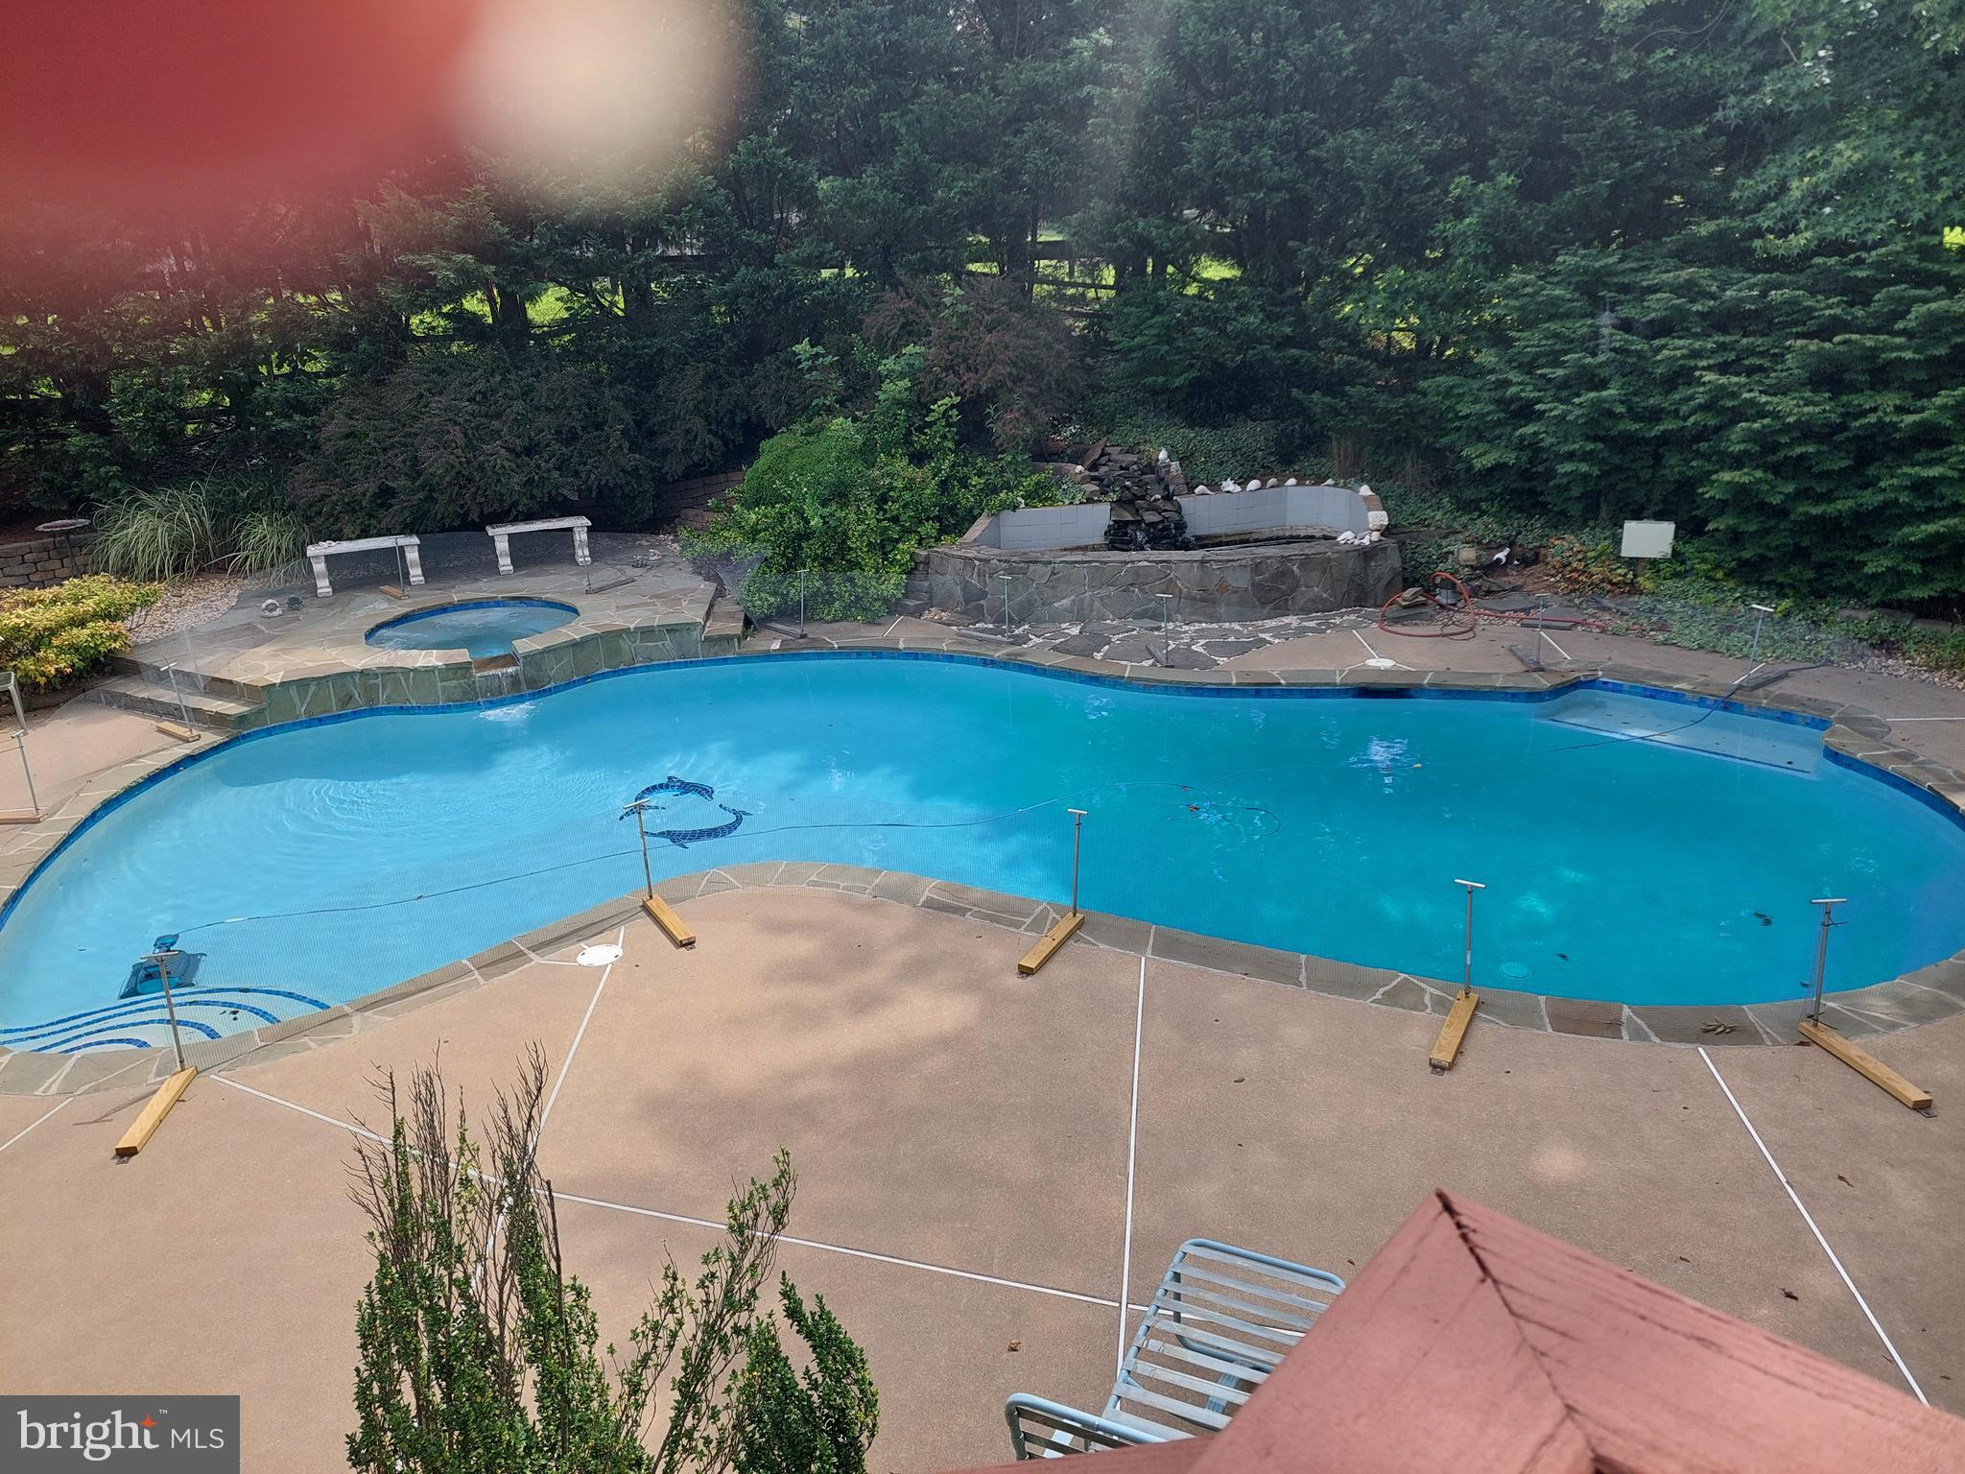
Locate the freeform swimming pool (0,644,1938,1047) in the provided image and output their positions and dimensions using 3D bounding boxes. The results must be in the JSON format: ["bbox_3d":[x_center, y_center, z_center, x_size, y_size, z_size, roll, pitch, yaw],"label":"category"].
[{"bbox_3d":[-0.146,0.992,9.838,12.517,1.500,6.640,-2,19,3],"label":"freeform swimming pool"}]

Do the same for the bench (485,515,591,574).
[{"bbox_3d":[-5.087,-2.216,15.753,1.112,0.499,0.352,-11,21,-21],"label":"bench"}]

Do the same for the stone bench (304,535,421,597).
[{"bbox_3d":[-6.820,-1.898,15.119,1.127,0.499,0.352,-12,21,-23],"label":"stone bench"}]

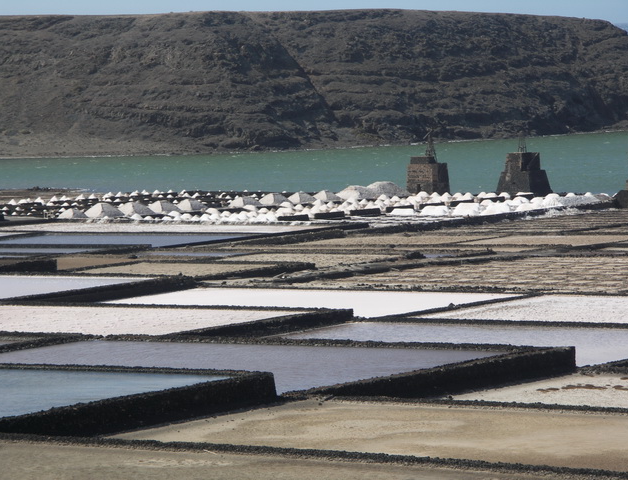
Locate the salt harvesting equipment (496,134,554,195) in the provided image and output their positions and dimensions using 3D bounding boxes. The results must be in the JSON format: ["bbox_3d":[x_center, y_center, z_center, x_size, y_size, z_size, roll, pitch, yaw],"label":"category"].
[{"bbox_3d":[37.344,-13.306,656.000,7.200,11.700,7.200,3,4,37],"label":"salt harvesting equipment"}]

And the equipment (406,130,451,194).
[{"bbox_3d":[20.437,-13.779,660.000,5.750,11.600,5.750,2,4,32],"label":"equipment"}]

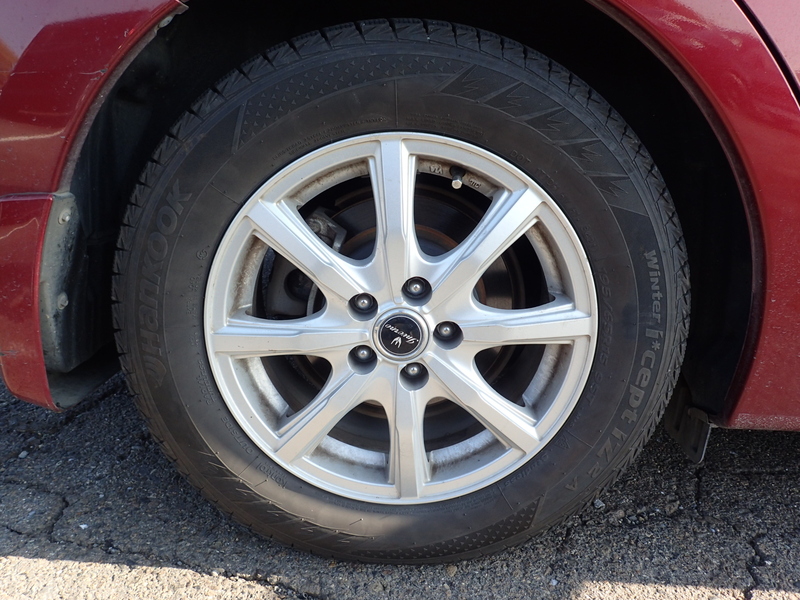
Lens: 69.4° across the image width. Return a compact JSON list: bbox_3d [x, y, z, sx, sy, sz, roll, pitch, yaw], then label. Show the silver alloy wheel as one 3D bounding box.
[{"bbox_3d":[0.001,0.015,0.688,0.415,0.415,0.168,0,16,0],"label":"silver alloy wheel"}]

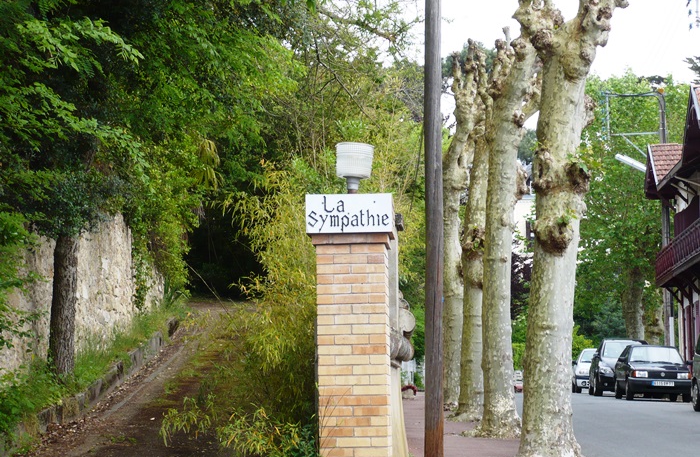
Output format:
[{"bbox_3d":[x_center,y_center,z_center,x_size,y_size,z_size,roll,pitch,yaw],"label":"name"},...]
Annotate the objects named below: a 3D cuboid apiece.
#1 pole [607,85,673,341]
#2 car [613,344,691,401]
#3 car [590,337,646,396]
[{"bbox_3d":[9.000,0.400,66.000,2.150,9.400,0.400,-1,-5,3],"label":"pole"},{"bbox_3d":[7.500,3.610,53.000,1.600,1.350,3.750,1,-4,1],"label":"car"},{"bbox_3d":[7.600,3.830,58.500,1.790,1.600,4.300,0,-4,3],"label":"car"}]

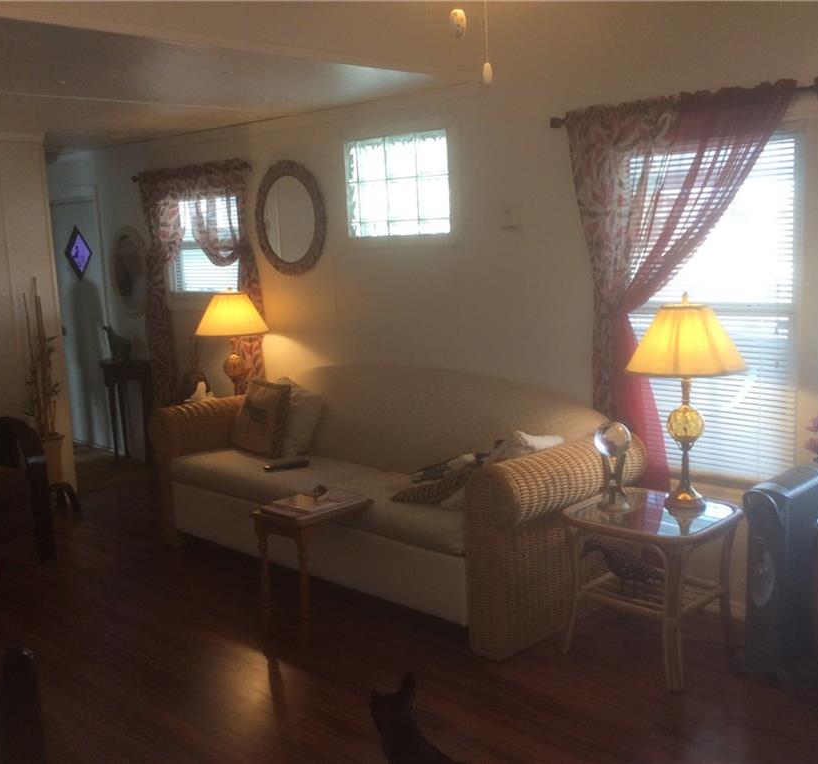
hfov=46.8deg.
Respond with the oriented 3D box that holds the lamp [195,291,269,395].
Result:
[{"bbox_3d":[-0.967,-0.141,5.231,0.397,0.730,0.397,6,12,44],"label":"lamp"}]

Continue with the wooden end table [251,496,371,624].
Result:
[{"bbox_3d":[-0.369,0.708,3.789,0.324,0.432,0.388,6,12,44],"label":"wooden end table"}]

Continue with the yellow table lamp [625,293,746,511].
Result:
[{"bbox_3d":[0.933,0.066,3.211,0.397,0.730,0.397,6,12,44],"label":"yellow table lamp"}]

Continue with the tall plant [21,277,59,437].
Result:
[{"bbox_3d":[-2.070,-0.127,5.322,0.200,0.890,0.200,6,12,44],"label":"tall plant"}]

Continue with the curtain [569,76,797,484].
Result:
[{"bbox_3d":[0.976,-0.164,3.543,0.905,1.745,0.110,6,12,44],"label":"curtain"}]

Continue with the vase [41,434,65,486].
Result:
[{"bbox_3d":[-2.008,0.438,5.344,0.130,0.300,0.130,6,12,44],"label":"vase"}]

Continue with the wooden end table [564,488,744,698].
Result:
[{"bbox_3d":[0.824,0.692,3.272,0.496,0.526,0.420,6,12,44],"label":"wooden end table"}]

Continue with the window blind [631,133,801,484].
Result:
[{"bbox_3d":[1.102,-0.247,3.497,0.650,1.241,0.051,6,12,44],"label":"window blind"}]

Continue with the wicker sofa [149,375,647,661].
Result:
[{"bbox_3d":[-0.196,0.409,4.245,2.329,0.876,0.803,6,12,44],"label":"wicker sofa"}]

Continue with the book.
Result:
[{"bbox_3d":[-0.378,0.475,3.764,0.229,0.038,0.326,6,12,44],"label":"book"}]

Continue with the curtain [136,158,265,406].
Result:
[{"bbox_3d":[-1.270,-0.397,5.697,1.226,1.745,0.110,6,12,44],"label":"curtain"}]

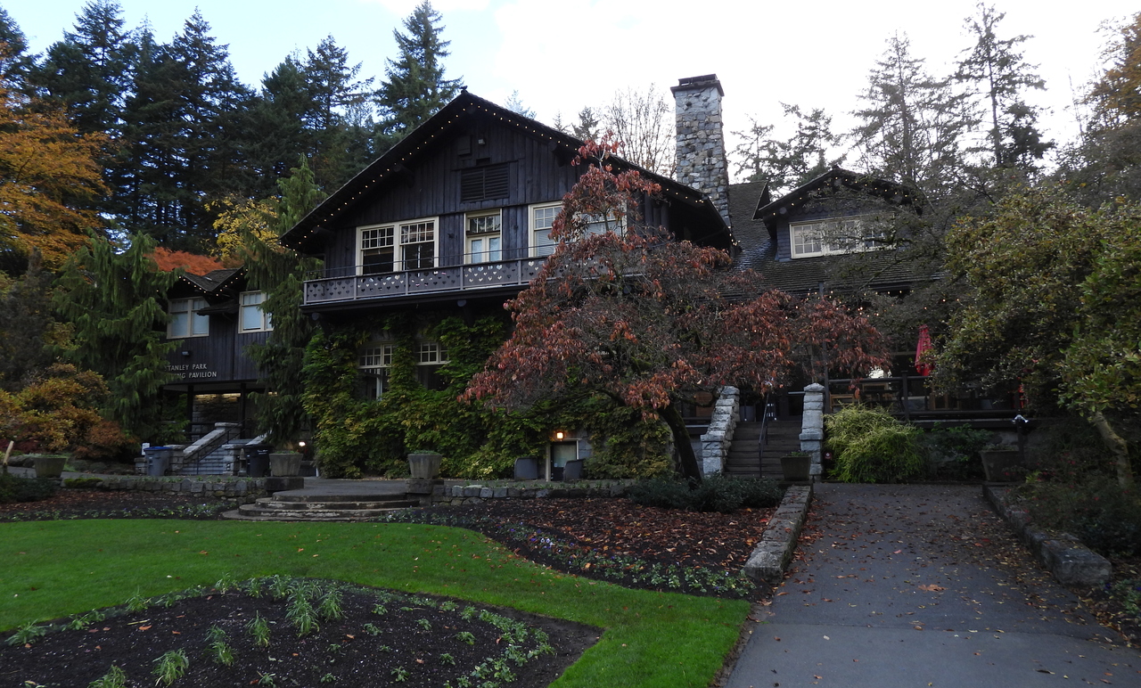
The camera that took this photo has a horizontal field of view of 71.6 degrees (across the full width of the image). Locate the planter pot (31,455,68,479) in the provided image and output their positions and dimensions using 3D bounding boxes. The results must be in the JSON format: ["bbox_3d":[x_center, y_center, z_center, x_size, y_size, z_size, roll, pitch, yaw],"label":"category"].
[{"bbox_3d":[-14.875,3.539,22.634,0.800,0.570,0.800,-1,-7,0],"label":"planter pot"}]

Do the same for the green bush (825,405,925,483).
[{"bbox_3d":[7.189,2.366,18.700,2.200,1.780,1.900,-3,-8,21],"label":"green bush"}]

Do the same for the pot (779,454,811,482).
[{"bbox_3d":[5.181,2.849,18.200,0.613,0.573,0.613,-3,-8,21],"label":"pot"}]

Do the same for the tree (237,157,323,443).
[{"bbox_3d":[-9.950,-0.950,27.300,3.000,10.600,3.000,-3,-8,21],"label":"tree"}]

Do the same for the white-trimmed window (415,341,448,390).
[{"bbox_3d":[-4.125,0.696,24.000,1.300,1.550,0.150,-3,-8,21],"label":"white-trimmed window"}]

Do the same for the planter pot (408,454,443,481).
[{"bbox_3d":[-3.347,2.830,18.300,0.590,0.580,0.590,-3,-8,21],"label":"planter pot"}]

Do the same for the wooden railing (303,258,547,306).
[{"bbox_3d":[-2.624,-1.825,22.898,11.760,0.820,1.300,-3,-7,21],"label":"wooden railing"}]

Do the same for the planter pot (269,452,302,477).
[{"bbox_3d":[-7.161,3.034,19.884,0.800,0.570,0.800,-3,-7,21],"label":"planter pot"}]

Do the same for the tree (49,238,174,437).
[{"bbox_3d":[-17.848,0.299,31.975,4.500,9.333,4.500,-3,-7,21],"label":"tree"}]

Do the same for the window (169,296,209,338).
[{"bbox_3d":[-14.730,-1.006,30.500,1.850,1.530,0.150,-3,-8,21],"label":"window"}]

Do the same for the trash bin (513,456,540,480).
[{"bbox_3d":[-1.216,3.506,22.300,0.600,0.640,0.580,-3,-8,21],"label":"trash bin"}]

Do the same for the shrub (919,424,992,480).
[{"bbox_3d":[8.804,2.490,18.200,1.600,1.250,1.350,-3,-8,21],"label":"shrub"}]

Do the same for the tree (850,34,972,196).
[{"bbox_3d":[24.135,-7.502,56.185,8.300,30.634,8.300,-3,-7,21],"label":"tree"}]

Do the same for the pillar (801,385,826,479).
[{"bbox_3d":[6.178,2.225,20.100,0.550,2.247,2.800,-3,-8,21],"label":"pillar"}]

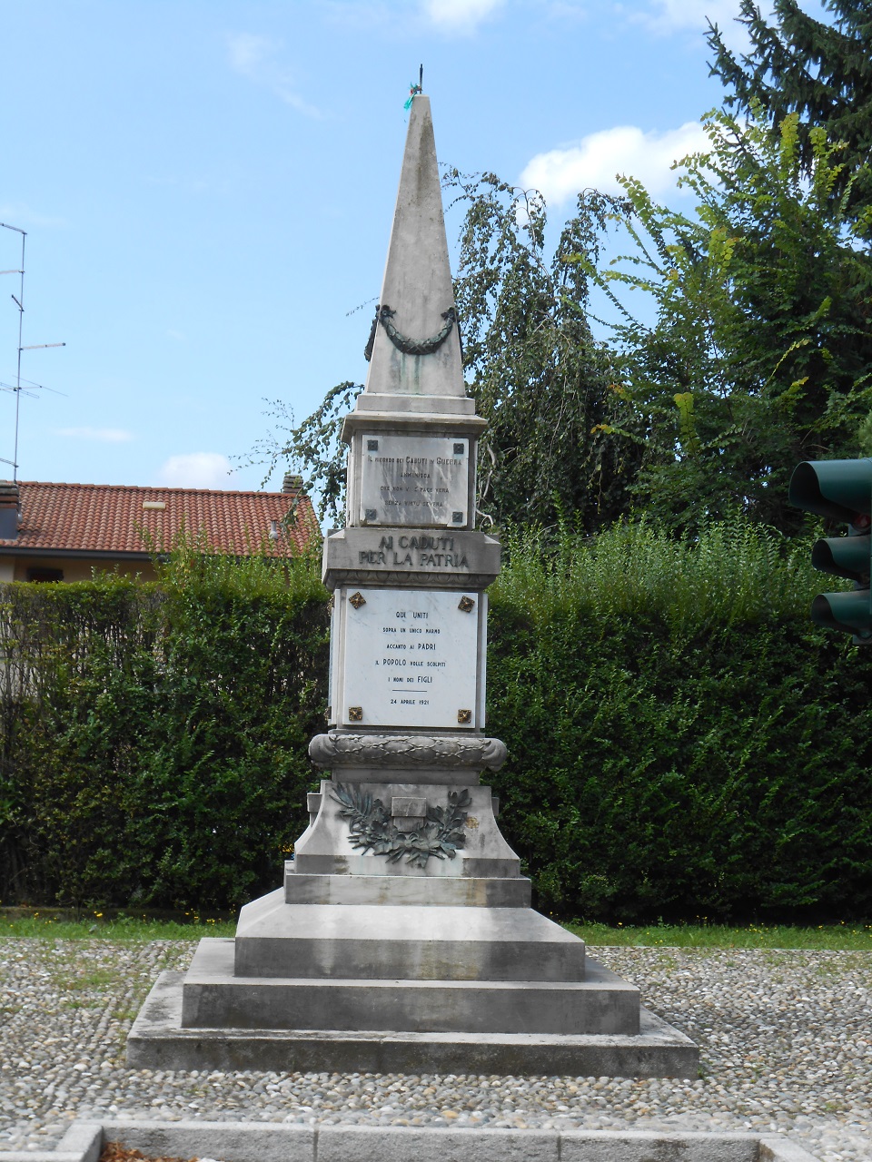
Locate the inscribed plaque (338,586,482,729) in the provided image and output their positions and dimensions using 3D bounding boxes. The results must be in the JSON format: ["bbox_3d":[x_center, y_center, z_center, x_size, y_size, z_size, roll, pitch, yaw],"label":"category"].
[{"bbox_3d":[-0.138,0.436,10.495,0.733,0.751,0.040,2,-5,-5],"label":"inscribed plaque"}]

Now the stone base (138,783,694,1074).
[{"bbox_3d":[-0.206,1.861,10.771,2.810,1.399,2.969,2,-5,-5],"label":"stone base"}]

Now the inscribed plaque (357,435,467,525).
[{"bbox_3d":[-0.120,-0.564,10.658,0.603,0.503,0.035,2,-5,-5],"label":"inscribed plaque"}]

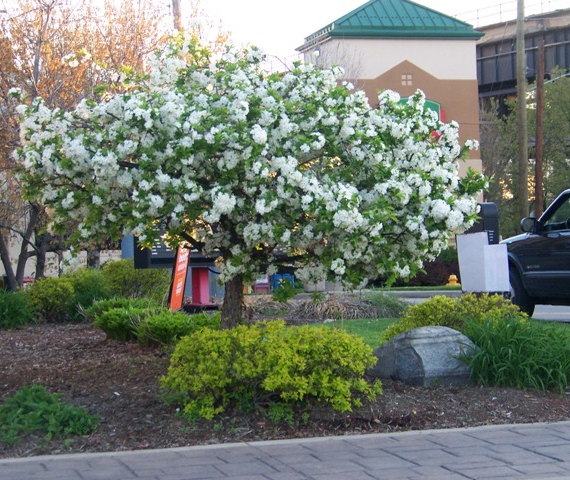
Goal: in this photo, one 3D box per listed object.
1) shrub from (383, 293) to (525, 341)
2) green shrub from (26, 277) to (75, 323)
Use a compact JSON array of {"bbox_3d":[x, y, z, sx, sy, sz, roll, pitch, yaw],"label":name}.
[{"bbox_3d":[1.486,0.738,14.100,1.245,0.539,1.050,-1,0,0],"label":"shrub"},{"bbox_3d":[-2.989,0.757,20.500,0.688,0.583,0.650,-1,0,0],"label":"green shrub"}]

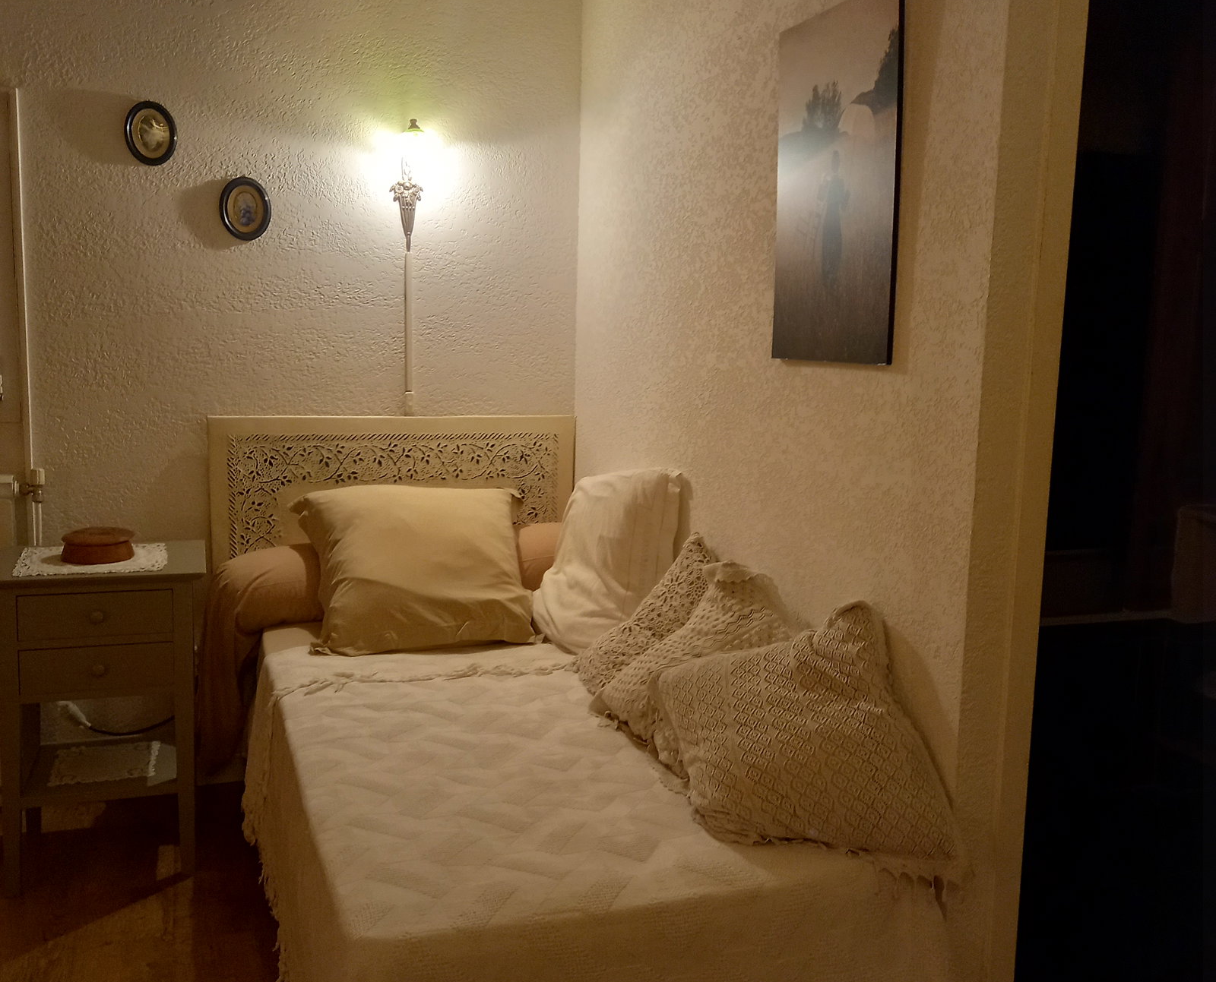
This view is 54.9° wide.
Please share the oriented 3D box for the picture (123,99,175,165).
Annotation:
[{"bbox_3d":[-1.157,-0.907,2.962,0.122,0.162,0.025,-2,8,-20],"label":"picture"}]

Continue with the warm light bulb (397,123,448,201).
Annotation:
[{"bbox_3d":[-0.511,-0.879,3.121,0.110,0.190,0.110,-2,8,-20],"label":"warm light bulb"}]

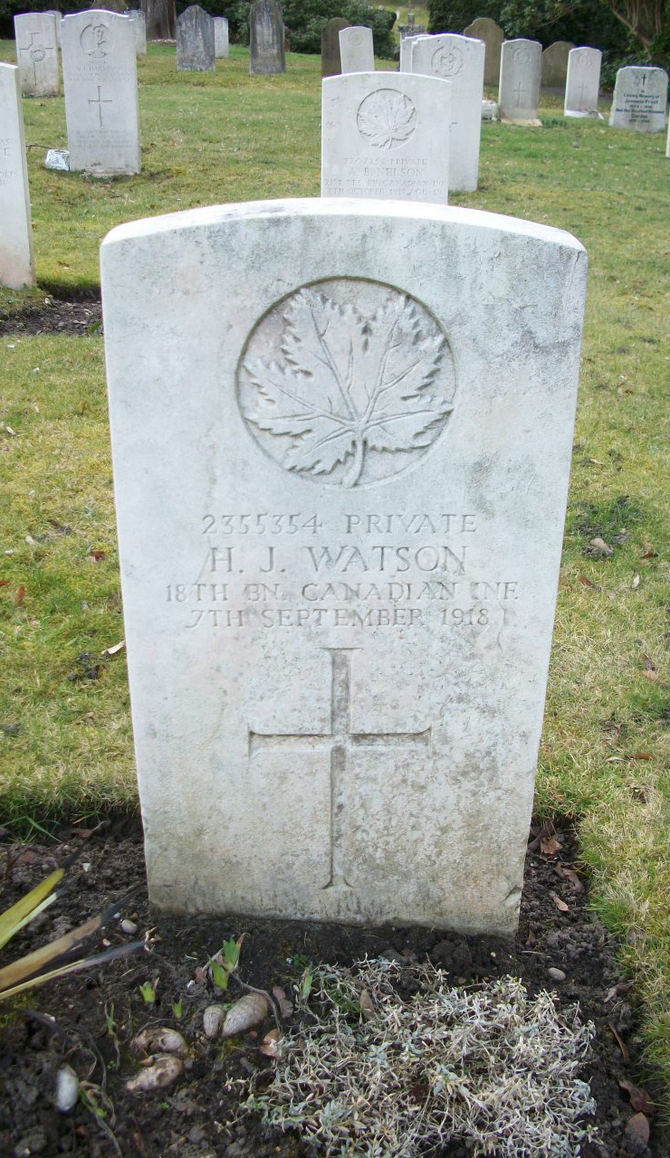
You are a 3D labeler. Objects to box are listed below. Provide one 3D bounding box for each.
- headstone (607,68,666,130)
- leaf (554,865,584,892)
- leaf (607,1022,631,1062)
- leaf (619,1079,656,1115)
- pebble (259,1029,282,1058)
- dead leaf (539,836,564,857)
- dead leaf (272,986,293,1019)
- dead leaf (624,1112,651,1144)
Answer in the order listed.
[{"bbox_3d":[2.865,-4.537,11.068,0.490,0.580,0.090,3,26,5],"label":"headstone"},{"bbox_3d":[0.253,0.325,1.267,0.017,0.011,0.038,-12,29,-25],"label":"leaf"},{"bbox_3d":[0.259,0.424,1.072,0.010,0.009,0.042,-5,27,-11],"label":"leaf"},{"bbox_3d":[0.263,0.450,1.017,0.017,0.010,0.036,-15,30,-28],"label":"leaf"},{"bbox_3d":[-0.058,0.420,1.057,0.019,0.015,0.024,2,26,2],"label":"pebble"},{"bbox_3d":[0.244,0.300,1.316,0.023,0.012,0.026,-4,27,-10],"label":"dead leaf"},{"bbox_3d":[-0.049,0.399,1.105,0.015,0.010,0.031,-8,28,-17],"label":"dead leaf"},{"bbox_3d":[0.255,0.463,0.989,0.020,0.008,0.028,10,28,19],"label":"dead leaf"}]

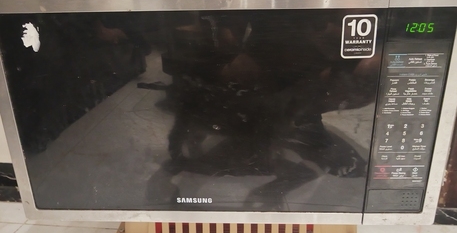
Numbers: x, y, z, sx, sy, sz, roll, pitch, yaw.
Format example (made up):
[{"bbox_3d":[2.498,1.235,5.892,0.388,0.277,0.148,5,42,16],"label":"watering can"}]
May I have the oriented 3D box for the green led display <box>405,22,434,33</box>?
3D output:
[{"bbox_3d":[0.205,-0.095,0.367,0.029,0.011,0.005,0,19,3],"label":"green led display"}]

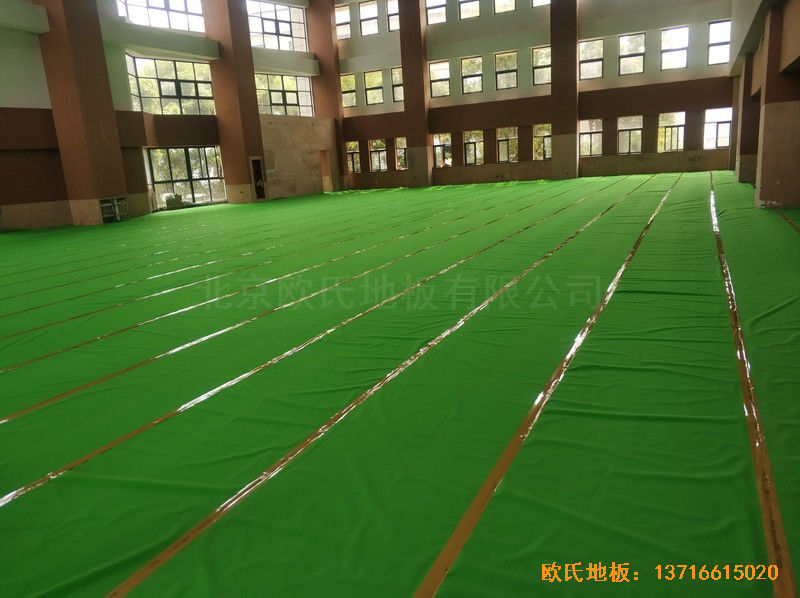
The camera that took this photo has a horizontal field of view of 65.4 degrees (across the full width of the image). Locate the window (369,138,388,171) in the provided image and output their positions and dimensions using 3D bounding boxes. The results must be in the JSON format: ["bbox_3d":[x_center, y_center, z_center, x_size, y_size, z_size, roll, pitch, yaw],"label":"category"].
[{"bbox_3d":[-1.161,-7.875,34.217,1.049,1.733,0.150,2,14,25],"label":"window"}]

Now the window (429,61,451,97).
[{"bbox_3d":[2.052,-11.096,31.542,1.029,1.700,0.140,2,14,25],"label":"window"}]

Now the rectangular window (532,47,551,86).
[{"bbox_3d":[6.781,-10.946,29.288,1.029,1.646,0.140,2,14,25],"label":"rectangular window"}]

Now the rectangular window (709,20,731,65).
[{"bbox_3d":[15.123,-12.050,29.332,1.079,1.852,0.150,2,14,25],"label":"rectangular window"}]

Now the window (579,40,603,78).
[{"bbox_3d":[8.716,-10.867,28.370,1.029,1.645,0.140,2,14,25],"label":"window"}]

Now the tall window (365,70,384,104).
[{"bbox_3d":[-1.519,-12.610,37.249,1.144,1.852,0.150,2,14,25],"label":"tall window"}]

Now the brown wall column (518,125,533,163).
[{"bbox_3d":[6.202,-7.642,30.701,0.745,1.702,0.250,2,14,25],"label":"brown wall column"}]

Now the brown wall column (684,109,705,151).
[{"bbox_3d":[14.494,-8.305,30.681,0.889,1.879,0.260,2,14,25],"label":"brown wall column"}]

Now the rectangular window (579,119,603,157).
[{"bbox_3d":[8.939,-7.484,29.137,1.029,1.691,0.140,2,14,25],"label":"rectangular window"}]

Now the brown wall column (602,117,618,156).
[{"bbox_3d":[9.780,-7.532,28.991,0.714,1.702,0.250,2,14,25],"label":"brown wall column"}]

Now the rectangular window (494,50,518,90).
[{"bbox_3d":[5.781,-12.364,33.776,1.170,1.852,0.150,2,14,25],"label":"rectangular window"}]

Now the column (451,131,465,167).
[{"bbox_3d":[3.363,-8.679,35.977,0.756,1.879,0.260,2,14,25],"label":"column"}]

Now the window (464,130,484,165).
[{"bbox_3d":[3.808,-7.630,31.587,1.029,1.705,0.140,2,14,25],"label":"window"}]

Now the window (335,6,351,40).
[{"bbox_3d":[-3.078,-14.765,33.353,1.034,1.657,0.150,2,14,25],"label":"window"}]

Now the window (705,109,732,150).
[{"bbox_3d":[15.443,-8.287,30.284,1.165,1.889,0.150,2,14,25],"label":"window"}]

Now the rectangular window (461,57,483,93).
[{"bbox_3d":[3.590,-11.036,30.812,1.039,1.690,0.140,2,14,25],"label":"rectangular window"}]

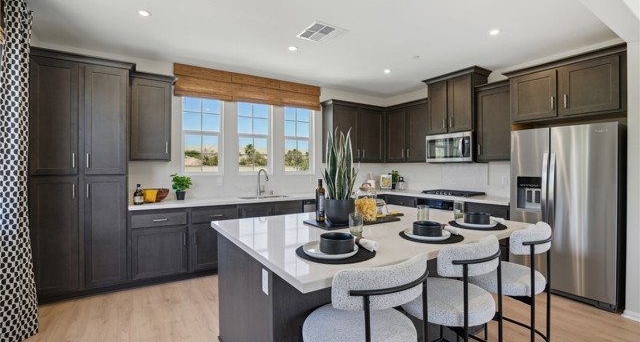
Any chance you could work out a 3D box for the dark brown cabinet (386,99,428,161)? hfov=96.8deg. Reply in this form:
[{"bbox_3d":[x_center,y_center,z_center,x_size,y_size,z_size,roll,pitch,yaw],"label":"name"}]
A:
[{"bbox_3d":[1.671,-0.672,5.193,0.367,1.051,1.020,0,1,-32],"label":"dark brown cabinet"}]

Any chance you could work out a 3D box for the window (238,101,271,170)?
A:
[{"bbox_3d":[-1.040,-0.548,4.538,0.565,1.190,0.080,0,1,-32],"label":"window"}]

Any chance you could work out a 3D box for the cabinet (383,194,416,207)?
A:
[{"bbox_3d":[1.645,0.852,5.087,0.600,0.880,0.660,0,0,-33],"label":"cabinet"}]

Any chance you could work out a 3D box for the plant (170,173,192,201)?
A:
[{"bbox_3d":[-1.810,0.204,3.717,0.250,0.358,0.250,0,0,-33],"label":"plant"}]

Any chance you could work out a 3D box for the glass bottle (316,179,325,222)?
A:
[{"bbox_3d":[-0.004,0.227,2.212,0.060,0.325,0.060,0,1,-32],"label":"glass bottle"}]

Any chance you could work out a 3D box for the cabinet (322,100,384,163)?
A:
[{"bbox_3d":[0.670,-0.675,5.336,1.265,1.056,0.369,0,1,-32],"label":"cabinet"}]

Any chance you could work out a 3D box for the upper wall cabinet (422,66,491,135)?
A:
[{"bbox_3d":[2.110,-1.013,4.409,0.442,0.875,0.860,0,1,-32],"label":"upper wall cabinet"}]

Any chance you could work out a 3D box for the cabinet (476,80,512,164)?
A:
[{"bbox_3d":[2.531,-0.643,3.928,0.380,1.030,0.530,0,0,-33],"label":"cabinet"}]

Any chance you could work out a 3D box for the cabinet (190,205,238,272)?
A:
[{"bbox_3d":[-1.488,0.867,3.856,0.593,0.881,0.639,0,1,-32],"label":"cabinet"}]

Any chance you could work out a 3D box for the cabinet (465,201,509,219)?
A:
[{"bbox_3d":[2.417,0.862,3.907,0.600,0.880,0.580,0,0,-33],"label":"cabinet"}]

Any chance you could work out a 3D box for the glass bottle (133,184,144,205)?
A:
[{"bbox_3d":[-2.135,0.277,3.355,0.097,0.233,0.097,0,1,-32],"label":"glass bottle"}]

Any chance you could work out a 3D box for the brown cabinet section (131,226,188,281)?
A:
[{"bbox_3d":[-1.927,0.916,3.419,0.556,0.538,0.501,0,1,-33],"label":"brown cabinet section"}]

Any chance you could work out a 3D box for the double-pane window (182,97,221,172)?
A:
[{"bbox_3d":[-1.701,-0.544,4.129,0.558,1.190,0.080,0,1,-32],"label":"double-pane window"}]

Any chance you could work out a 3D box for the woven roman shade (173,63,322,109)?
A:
[{"bbox_3d":[-0.966,-1.234,4.402,2.320,0.435,0.100,0,0,-33],"label":"woven roman shade"}]

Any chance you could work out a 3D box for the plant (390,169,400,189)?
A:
[{"bbox_3d":[1.468,0.189,5.611,0.220,0.371,0.220,0,0,-33],"label":"plant"}]

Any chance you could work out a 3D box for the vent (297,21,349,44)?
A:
[{"bbox_3d":[0.028,-1.512,3.146,0.420,0.030,0.425,0,0,-33],"label":"vent"}]

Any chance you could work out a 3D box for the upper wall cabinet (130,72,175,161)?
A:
[{"bbox_3d":[-2.085,-0.632,3.512,0.440,1.020,0.370,0,0,-33],"label":"upper wall cabinet"}]

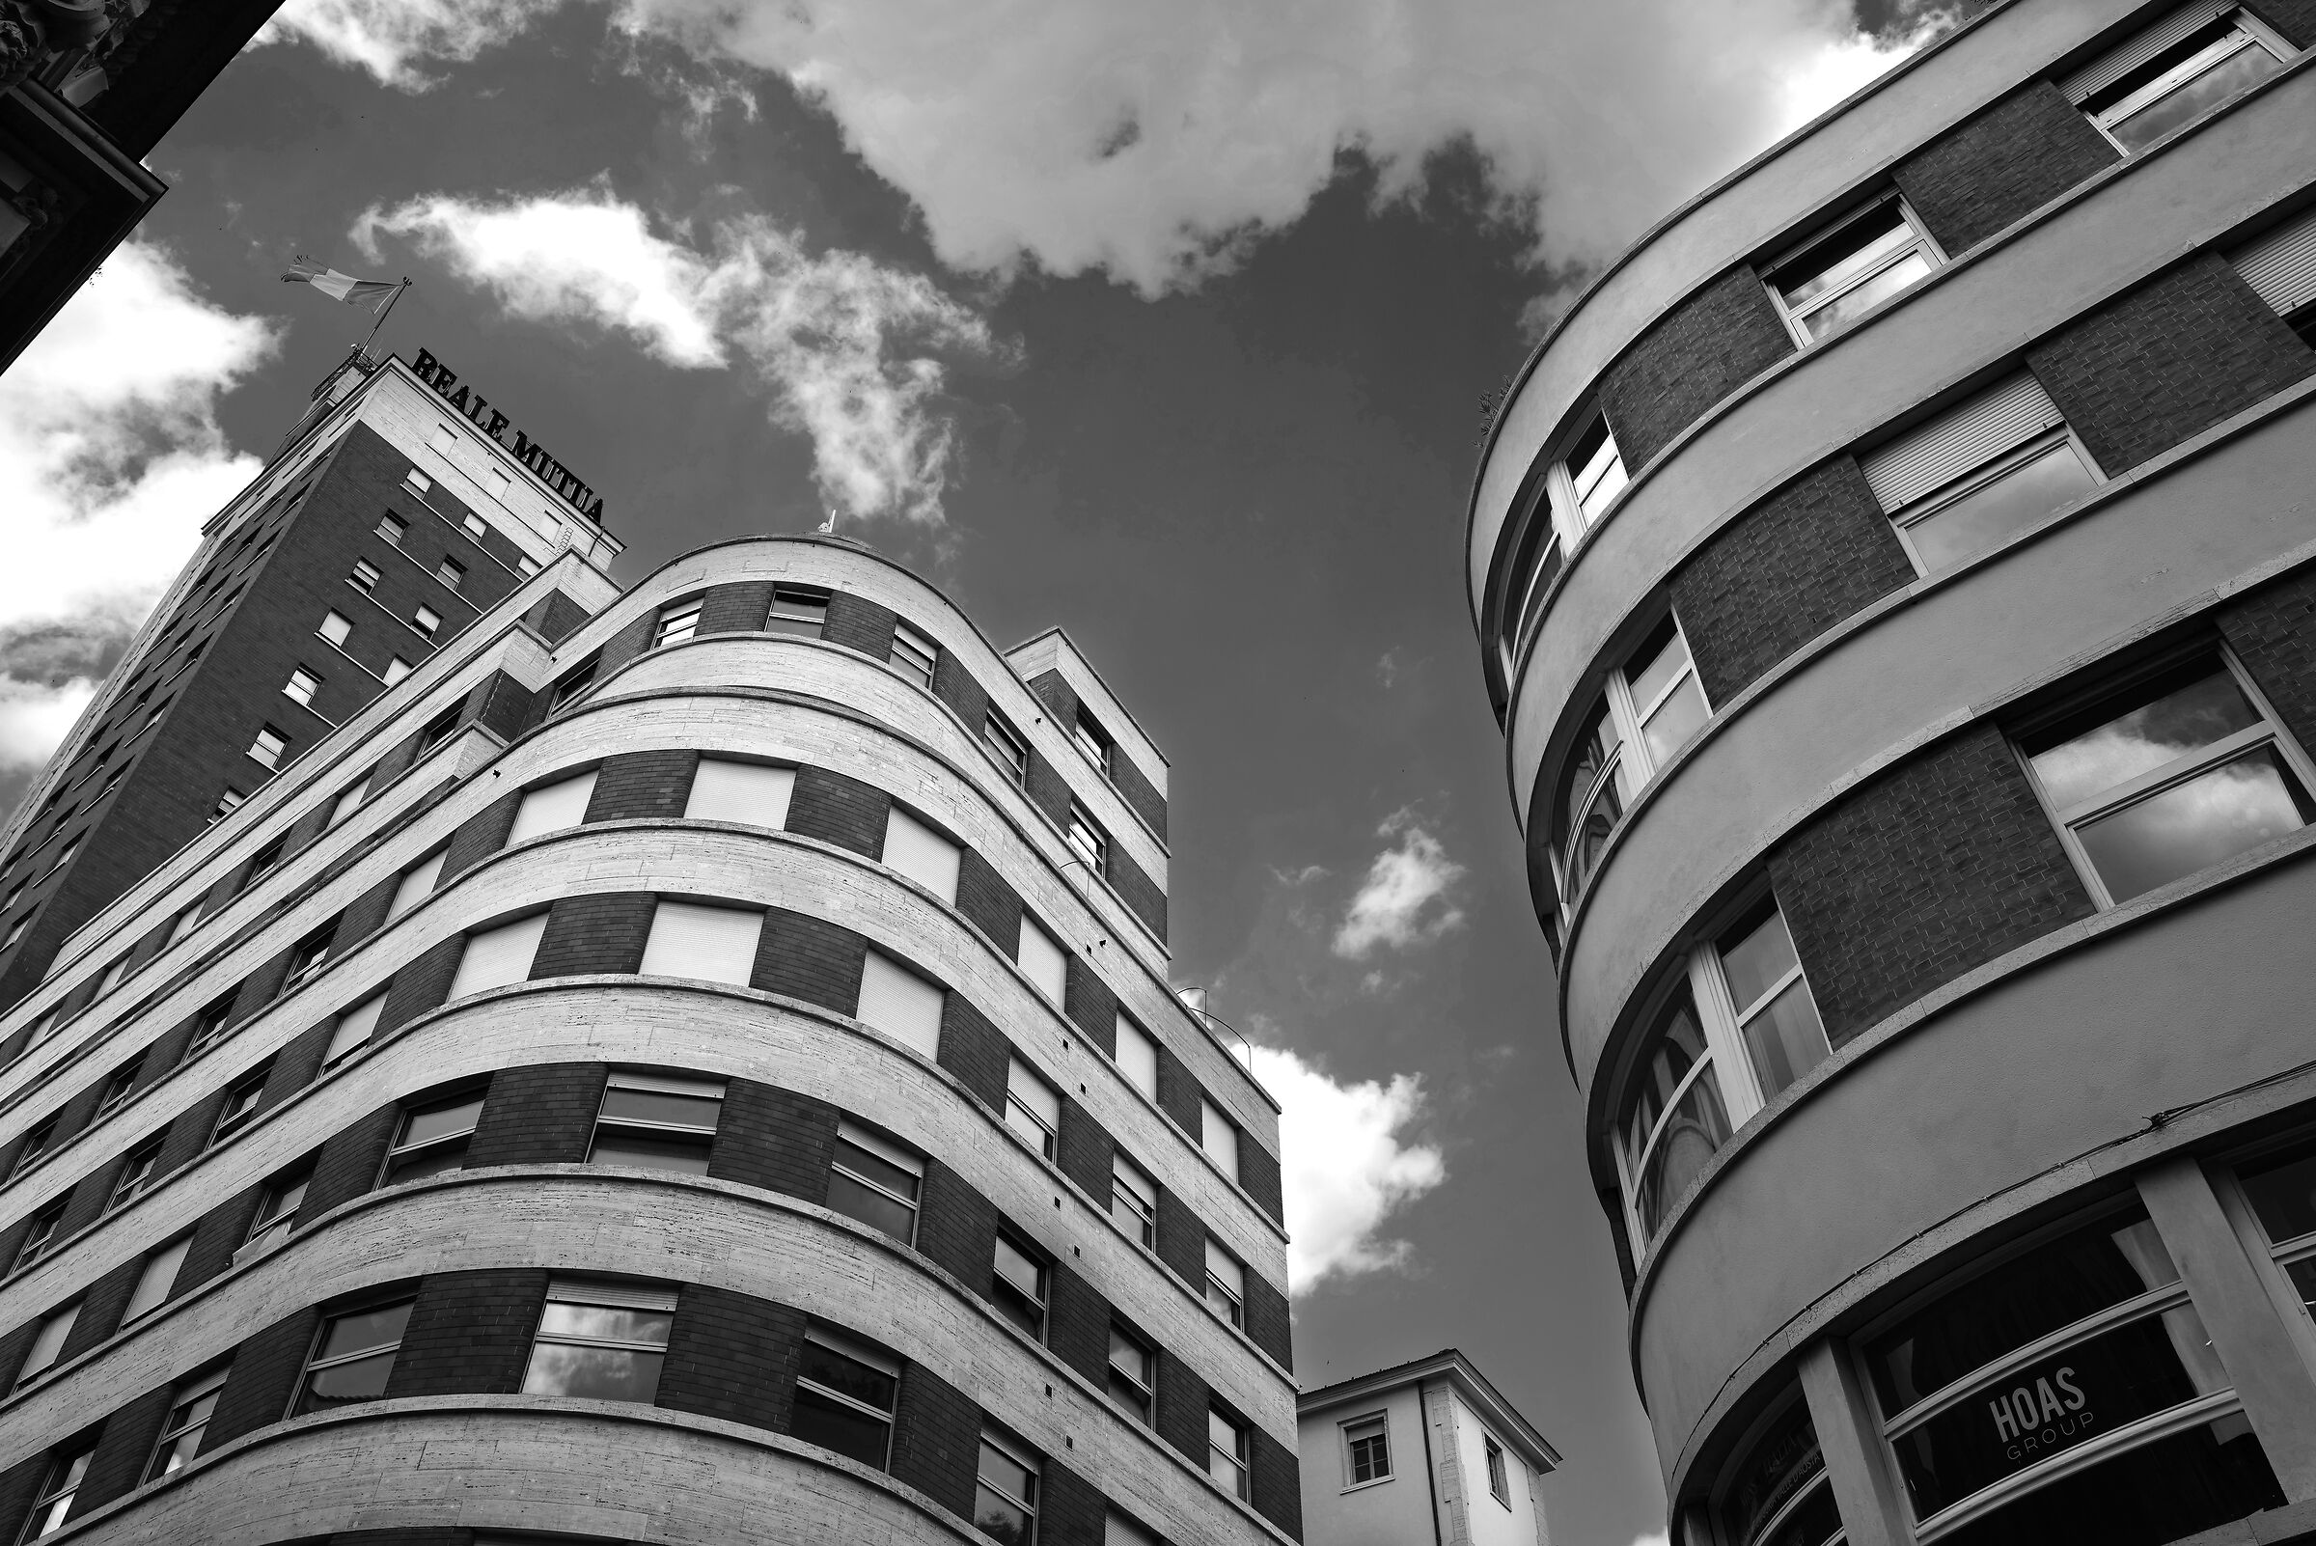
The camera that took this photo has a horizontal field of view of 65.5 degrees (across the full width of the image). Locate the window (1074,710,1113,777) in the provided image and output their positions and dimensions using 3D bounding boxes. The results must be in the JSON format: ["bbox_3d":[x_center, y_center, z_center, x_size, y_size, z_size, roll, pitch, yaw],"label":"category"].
[{"bbox_3d":[-1.683,-0.620,44.803,0.150,1.470,1.676,-25,-52,21],"label":"window"}]

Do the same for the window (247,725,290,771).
[{"bbox_3d":[-32.517,-0.894,65.908,0.150,1.645,0.997,-31,-55,25],"label":"window"}]

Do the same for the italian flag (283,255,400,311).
[{"bbox_3d":[-42.962,-25.671,94.722,4.699,3.136,0.600,17,-50,-15],"label":"italian flag"}]

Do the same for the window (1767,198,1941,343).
[{"bbox_3d":[6.413,-4.540,16.558,1.462,1.518,0.150,-30,-54,24],"label":"window"}]

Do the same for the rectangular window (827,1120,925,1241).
[{"bbox_3d":[-4.310,6.248,27.270,1.699,1.579,0.180,35,-57,-28],"label":"rectangular window"}]

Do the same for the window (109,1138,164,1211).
[{"bbox_3d":[-18.762,7.502,33.201,1.524,1.579,0.180,-29,-54,24],"label":"window"}]

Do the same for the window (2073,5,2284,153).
[{"bbox_3d":[8.714,-5.867,15.347,1.417,1.483,0.150,-31,-55,25],"label":"window"}]

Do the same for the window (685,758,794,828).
[{"bbox_3d":[-7.349,0.514,31.795,1.768,1.645,0.150,7,-48,-7],"label":"window"}]

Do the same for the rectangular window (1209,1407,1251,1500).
[{"bbox_3d":[1.223,12.508,32.927,0.180,1.579,1.503,-26,-53,22],"label":"rectangular window"}]

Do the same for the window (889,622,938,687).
[{"bbox_3d":[-5.204,-2.403,38.193,1.181,1.462,0.180,35,-56,-27],"label":"window"}]

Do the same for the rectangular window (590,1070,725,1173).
[{"bbox_3d":[-7.373,5.224,26.614,1.768,1.645,0.150,7,-48,-7],"label":"rectangular window"}]

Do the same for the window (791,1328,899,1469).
[{"bbox_3d":[-4.399,8.693,25.027,1.724,1.645,0.150,36,-57,-28],"label":"window"}]

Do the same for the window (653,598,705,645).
[{"bbox_3d":[-9.974,-3.016,37.664,1.163,1.462,0.180,-18,-50,16],"label":"window"}]

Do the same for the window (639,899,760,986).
[{"bbox_3d":[-7.264,2.776,28.839,1.768,1.579,0.180,8,-48,-7],"label":"window"}]

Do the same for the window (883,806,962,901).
[{"bbox_3d":[-4.280,1.596,32.389,1.699,1.579,0.180,35,-57,-28],"label":"window"}]

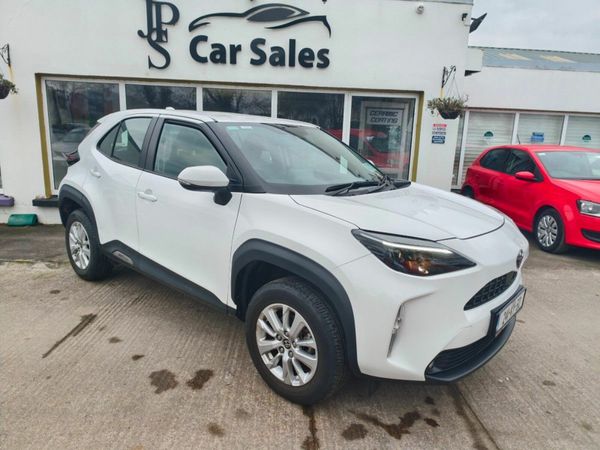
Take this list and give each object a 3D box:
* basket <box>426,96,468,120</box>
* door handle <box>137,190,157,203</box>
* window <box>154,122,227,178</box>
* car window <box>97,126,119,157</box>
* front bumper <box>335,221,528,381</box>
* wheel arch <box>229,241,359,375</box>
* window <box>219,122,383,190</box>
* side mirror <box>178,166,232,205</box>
[{"bbox_3d":[1.863,-1.481,5.069,0.460,0.290,0.440,3,12,1],"label":"basket"},{"bbox_3d":[-1.095,-0.197,2.818,0.235,0.060,0.060,13,15,38],"label":"door handle"},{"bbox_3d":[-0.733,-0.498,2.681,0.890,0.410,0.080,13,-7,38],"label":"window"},{"bbox_3d":[-1.657,-0.753,3.470,0.320,0.310,0.070,13,-7,38],"label":"car window"},{"bbox_3d":[0.929,0.337,2.318,0.610,0.660,1.740,13,15,38],"label":"front bumper"},{"bbox_3d":[-0.021,0.350,2.029,0.880,0.510,0.130,13,15,38],"label":"wheel arch"},{"bbox_3d":[0.093,-0.504,2.894,1.400,0.130,0.800,-10,49,-49],"label":"window"},{"bbox_3d":[-0.546,-0.222,2.279,0.200,0.230,0.250,13,15,38],"label":"side mirror"}]

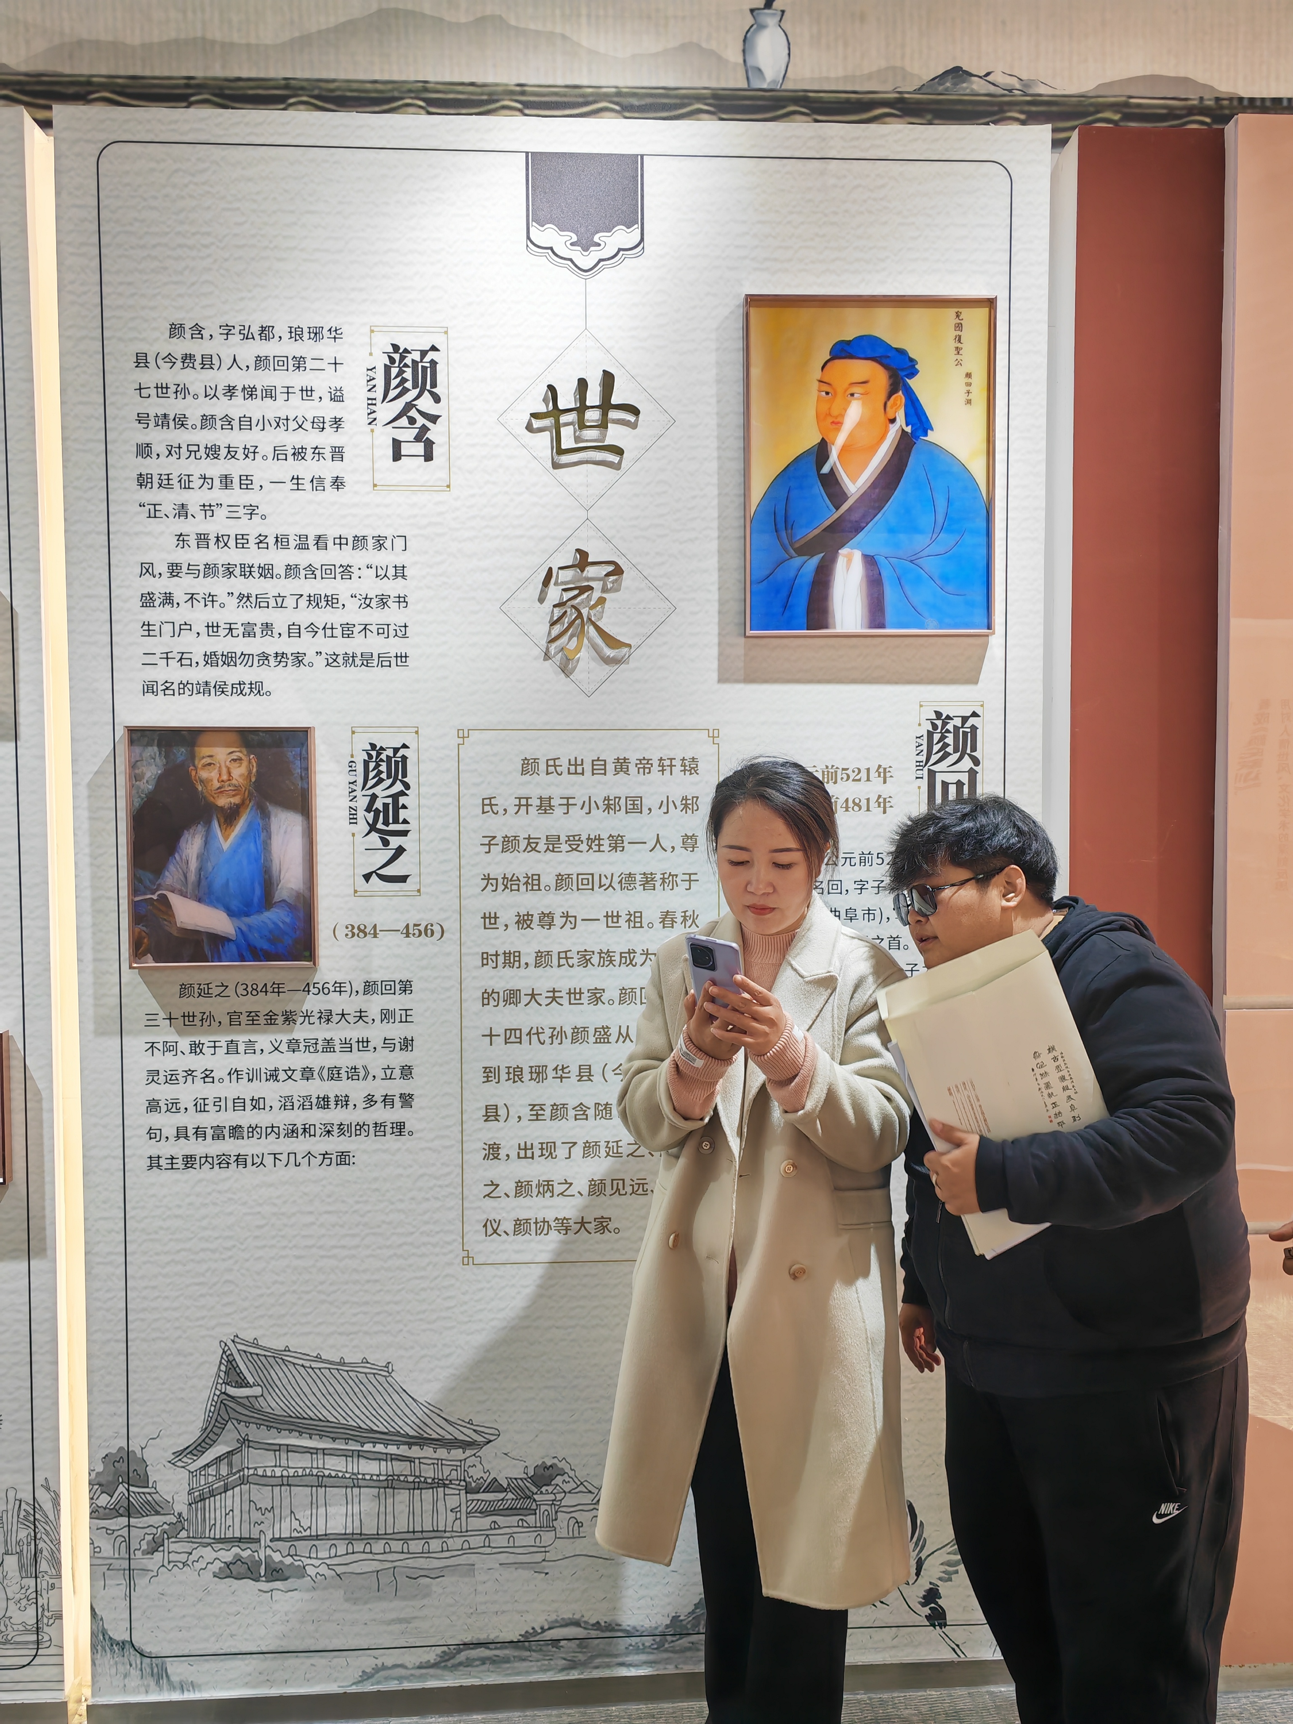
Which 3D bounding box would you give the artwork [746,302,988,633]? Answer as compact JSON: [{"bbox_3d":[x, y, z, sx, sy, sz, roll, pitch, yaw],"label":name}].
[{"bbox_3d":[0.374,-0.660,2.259,0.423,0.561,0.030,0,3,-3],"label":"artwork"}]

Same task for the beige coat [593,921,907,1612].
[{"bbox_3d":[0.147,0.503,1.830,0.430,0.925,0.380,1,3,22],"label":"beige coat"}]

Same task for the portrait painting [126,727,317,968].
[{"bbox_3d":[-0.700,-0.023,2.225,0.303,0.398,0.030,0,3,-3],"label":"portrait painting"}]

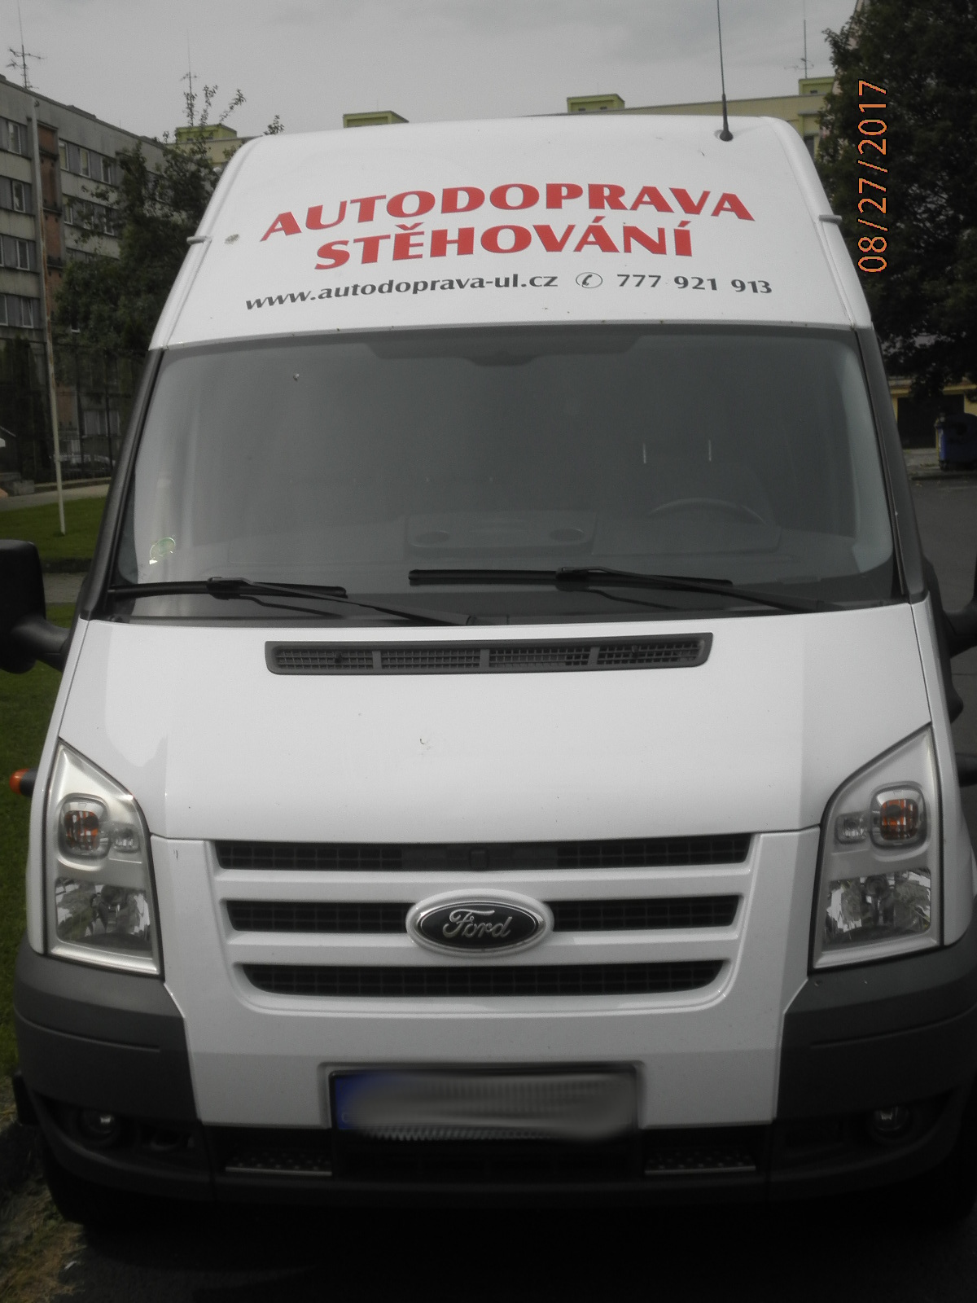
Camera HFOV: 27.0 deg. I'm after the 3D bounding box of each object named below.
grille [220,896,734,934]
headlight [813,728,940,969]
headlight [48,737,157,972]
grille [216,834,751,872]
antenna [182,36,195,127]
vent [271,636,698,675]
[{"bbox_3d":[-0.015,0.465,3.586,0.904,0.054,0.093,-1,1,4],"label":"grille"},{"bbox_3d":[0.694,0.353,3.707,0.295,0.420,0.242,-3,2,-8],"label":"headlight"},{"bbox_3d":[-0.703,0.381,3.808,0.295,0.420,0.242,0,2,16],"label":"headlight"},{"bbox_3d":[-0.014,0.360,3.622,0.959,0.052,0.100,-1,1,4],"label":"grille"},{"bbox_3d":[-24.253,-46.274,165.000,1.100,7.300,0.800,-1,7,4],"label":"antenna"},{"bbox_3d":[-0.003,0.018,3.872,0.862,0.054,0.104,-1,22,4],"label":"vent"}]

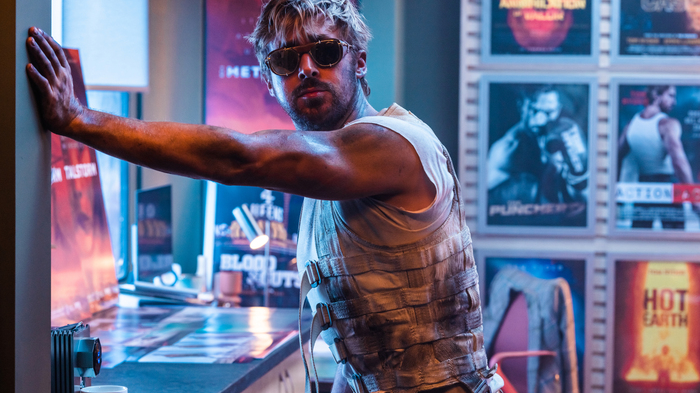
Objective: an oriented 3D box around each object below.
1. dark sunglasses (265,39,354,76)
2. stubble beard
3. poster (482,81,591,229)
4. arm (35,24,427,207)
[{"bbox_3d":[-0.060,-0.219,3.413,0.143,0.050,0.140,-10,-12,10],"label":"dark sunglasses"},{"bbox_3d":[-0.051,-0.162,3.380,0.132,0.105,0.100,-10,-12,10],"label":"stubble beard"},{"bbox_3d":[0.672,-0.148,7.300,0.375,0.529,0.020,1,4,10],"label":"poster"},{"bbox_3d":[-0.192,-0.122,3.280,0.650,0.295,0.170,1,4,2],"label":"arm"}]

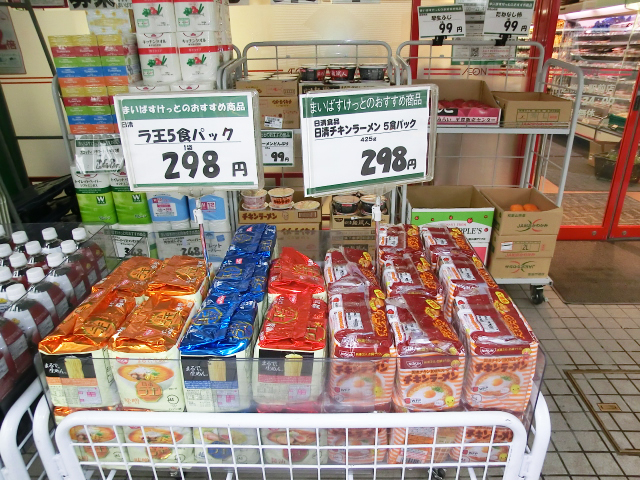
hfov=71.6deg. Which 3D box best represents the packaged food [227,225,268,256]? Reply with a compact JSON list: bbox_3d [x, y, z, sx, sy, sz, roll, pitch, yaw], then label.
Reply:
[{"bbox_3d":[-0.179,0.059,1.292,0.127,0.146,0.185,-1,25,3],"label":"packaged food"}]

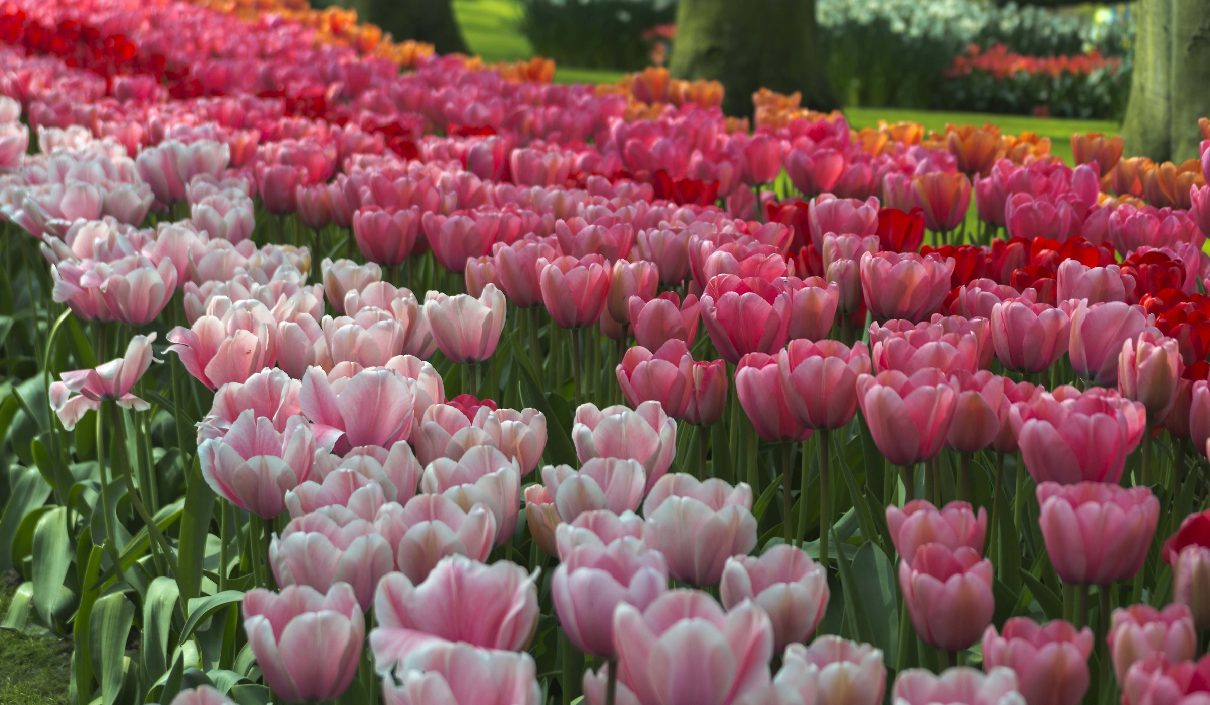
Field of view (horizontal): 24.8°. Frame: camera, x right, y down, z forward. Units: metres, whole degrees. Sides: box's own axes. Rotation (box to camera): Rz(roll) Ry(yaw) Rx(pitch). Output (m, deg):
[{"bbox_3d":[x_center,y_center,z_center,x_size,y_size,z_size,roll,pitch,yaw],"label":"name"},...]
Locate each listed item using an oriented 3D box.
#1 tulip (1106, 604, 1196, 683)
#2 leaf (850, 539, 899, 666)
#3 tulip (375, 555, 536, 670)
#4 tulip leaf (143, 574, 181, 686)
[{"bbox_3d":[0.351,0.190,1.760,0.058,0.054,0.057,0,11,0],"label":"tulip"},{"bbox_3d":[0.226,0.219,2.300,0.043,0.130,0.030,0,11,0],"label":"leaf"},{"bbox_3d":[-0.095,0.172,1.750,0.104,0.075,0.098,0,11,0],"label":"tulip"},{"bbox_3d":[-0.411,0.259,2.550,0.037,0.105,0.045,3,11,14],"label":"tulip leaf"}]

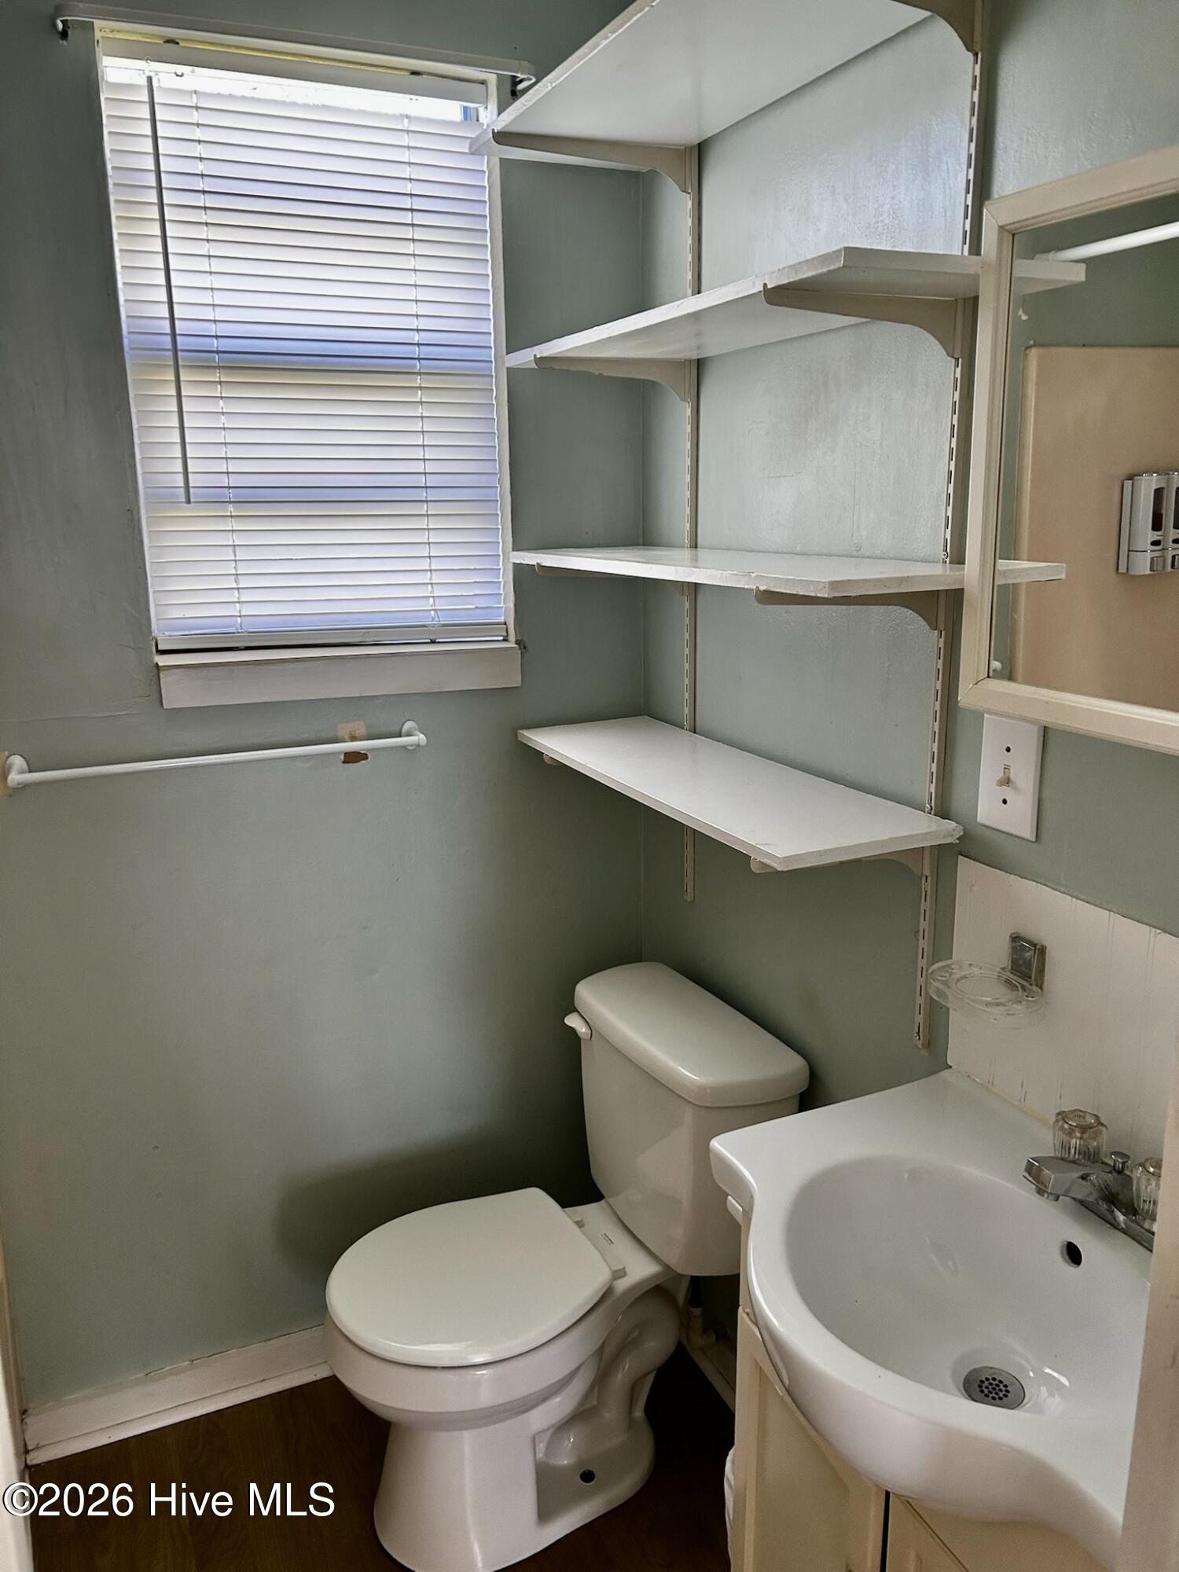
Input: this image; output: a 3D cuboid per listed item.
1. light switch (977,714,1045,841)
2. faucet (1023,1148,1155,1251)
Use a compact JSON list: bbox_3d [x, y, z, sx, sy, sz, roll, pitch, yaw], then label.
[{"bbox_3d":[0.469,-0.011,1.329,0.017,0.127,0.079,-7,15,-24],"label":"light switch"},{"bbox_3d":[0.490,0.392,1.162,0.138,0.073,0.156,-7,15,-24],"label":"faucet"}]

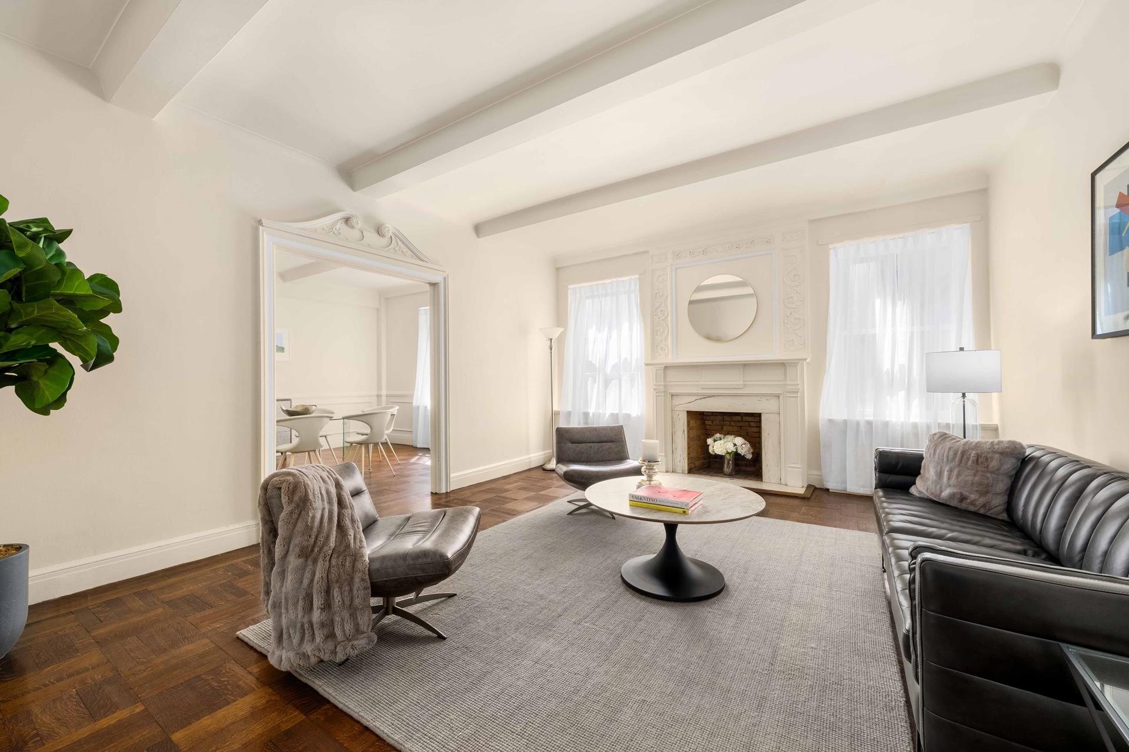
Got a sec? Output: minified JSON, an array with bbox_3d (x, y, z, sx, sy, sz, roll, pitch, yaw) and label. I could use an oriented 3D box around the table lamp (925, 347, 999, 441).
[{"bbox_3d":[2.947,0.169,3.240,0.405,0.750,0.405,-1,0,34],"label":"table lamp"}]

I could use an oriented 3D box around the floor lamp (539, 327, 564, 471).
[{"bbox_3d":[-0.150,0.277,5.651,0.329,1.806,0.329,-1,0,0],"label":"floor lamp"}]

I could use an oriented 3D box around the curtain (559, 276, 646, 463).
[{"bbox_3d":[0.446,-0.051,5.747,1.260,2.406,0.136,-1,-1,33],"label":"curtain"}]

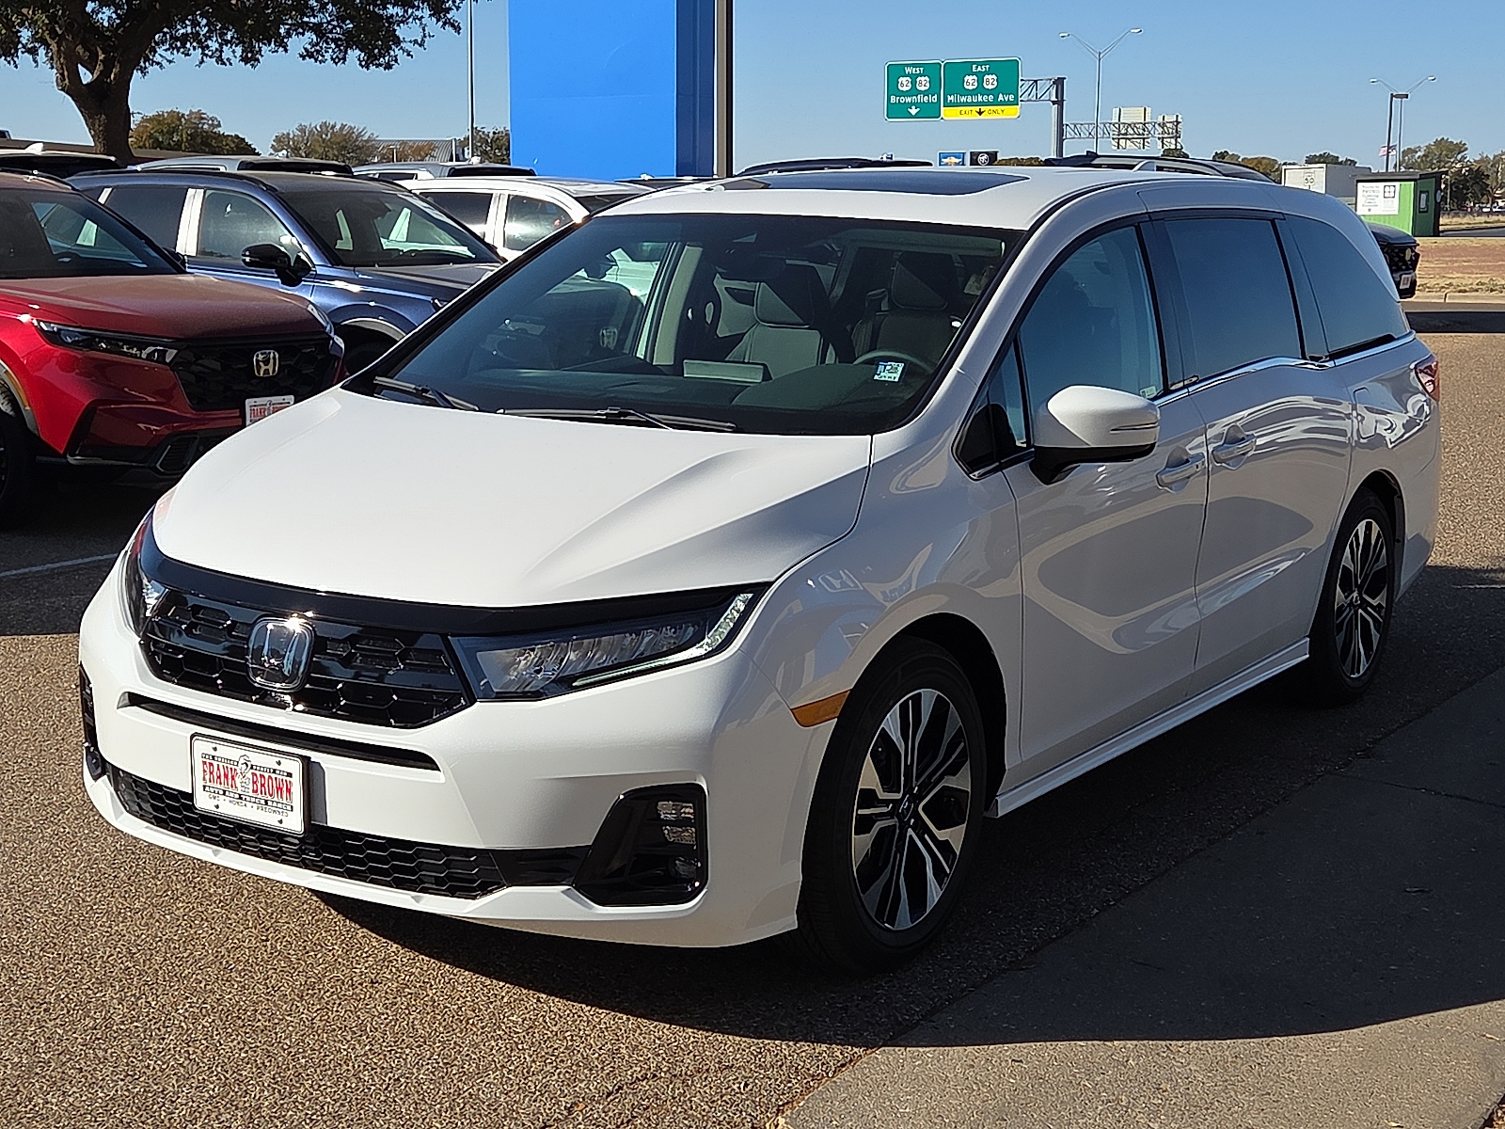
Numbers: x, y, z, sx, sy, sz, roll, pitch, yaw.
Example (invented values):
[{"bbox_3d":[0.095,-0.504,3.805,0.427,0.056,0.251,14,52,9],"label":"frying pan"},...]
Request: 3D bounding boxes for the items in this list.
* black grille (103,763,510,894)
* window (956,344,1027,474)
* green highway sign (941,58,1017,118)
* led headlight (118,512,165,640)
[{"bbox_3d":[-0.984,0.559,4.494,1.140,0.125,0.120,7,12,33],"label":"black grille"},{"bbox_3d":[0.539,-0.354,4.956,0.060,0.290,0.320,-8,2,40],"label":"window"},{"bbox_3d":[13.697,-28.427,130.000,5.200,3.600,0.200,7,12,32],"label":"green highway sign"},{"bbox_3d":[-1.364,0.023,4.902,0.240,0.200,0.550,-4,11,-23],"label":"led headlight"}]

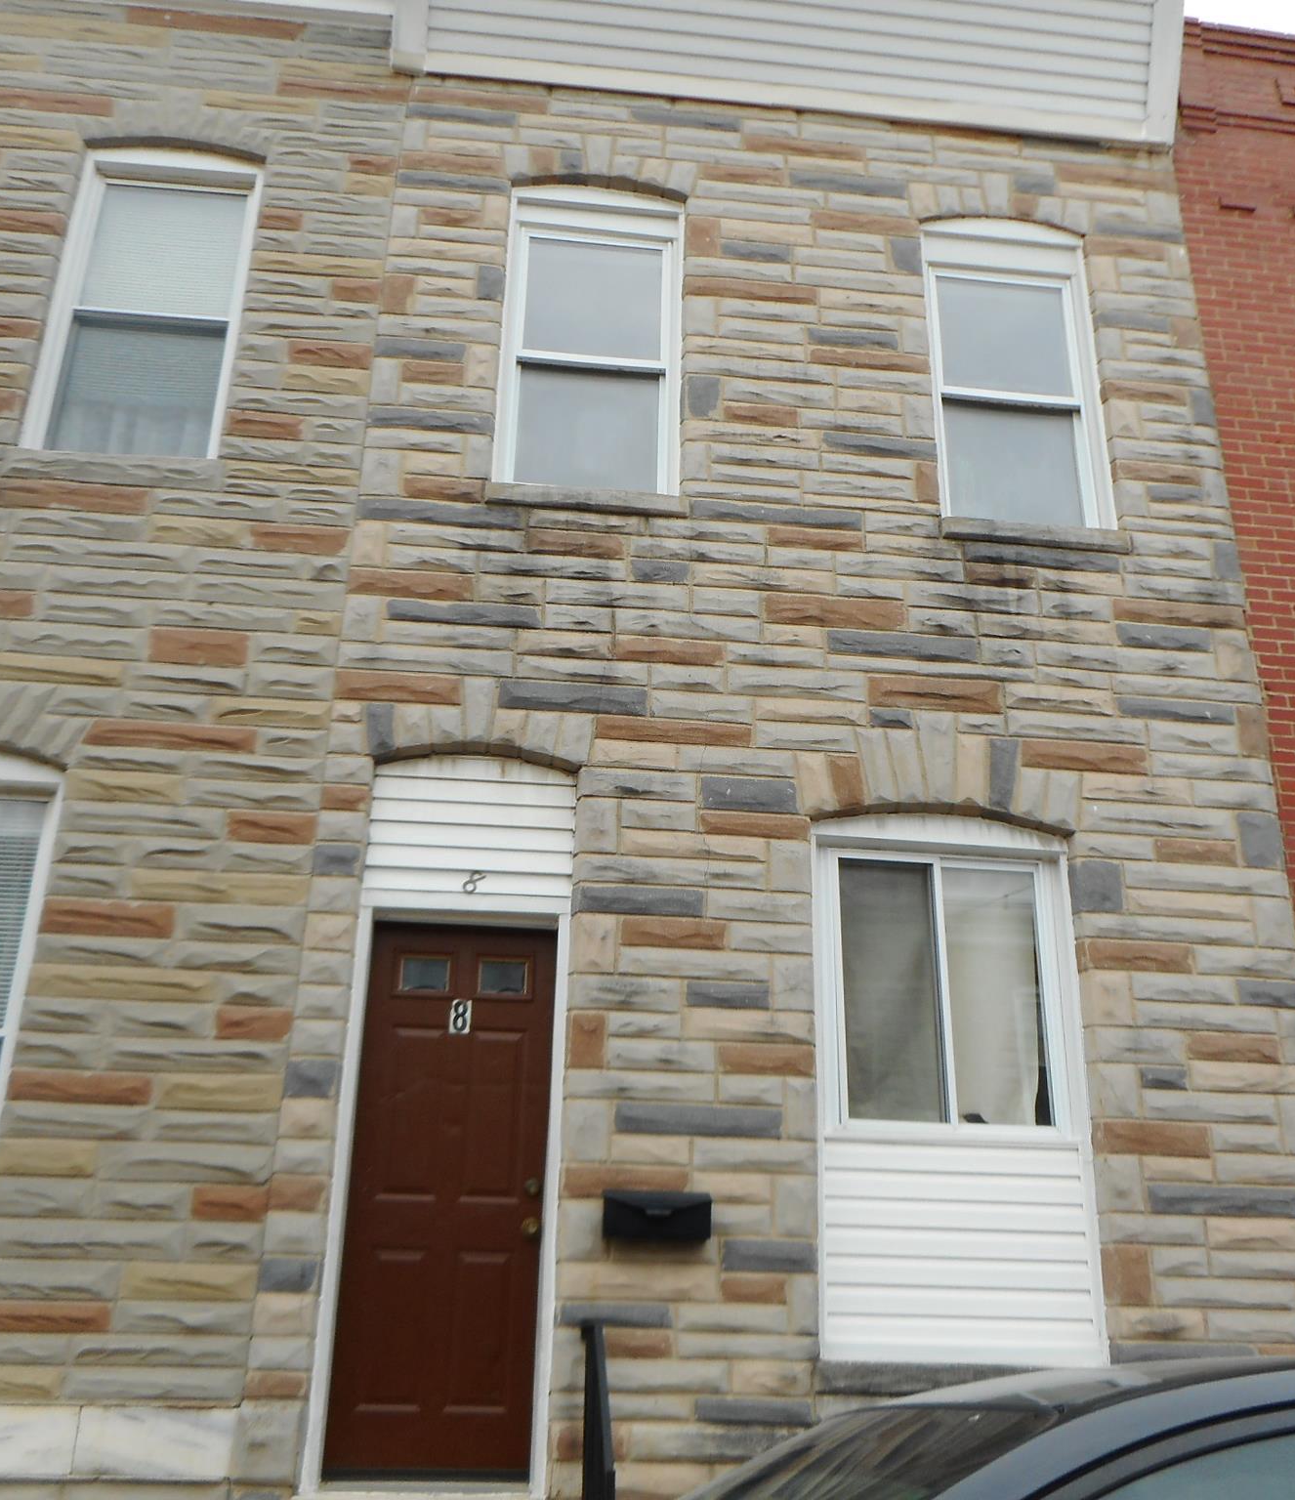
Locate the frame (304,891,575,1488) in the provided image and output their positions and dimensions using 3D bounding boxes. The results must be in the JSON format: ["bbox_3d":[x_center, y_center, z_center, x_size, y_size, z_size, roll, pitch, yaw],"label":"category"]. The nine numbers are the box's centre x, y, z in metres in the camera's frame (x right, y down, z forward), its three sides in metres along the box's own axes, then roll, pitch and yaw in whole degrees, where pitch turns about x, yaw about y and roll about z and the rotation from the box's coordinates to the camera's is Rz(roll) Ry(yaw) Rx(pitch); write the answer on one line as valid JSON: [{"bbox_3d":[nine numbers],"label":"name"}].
[{"bbox_3d":[-0.757,1.644,5.485,0.852,2.121,0.150,3,-22,-5],"label":"frame"}]

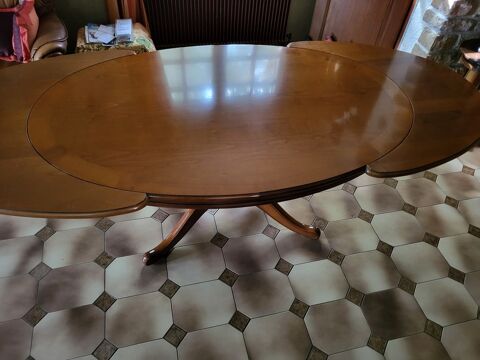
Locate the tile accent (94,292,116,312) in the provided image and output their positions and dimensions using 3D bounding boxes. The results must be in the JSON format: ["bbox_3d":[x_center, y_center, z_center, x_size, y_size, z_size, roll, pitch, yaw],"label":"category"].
[{"bbox_3d":[-0.610,0.556,1.633,0.070,0.010,0.070,26,50,18],"label":"tile accent"}]

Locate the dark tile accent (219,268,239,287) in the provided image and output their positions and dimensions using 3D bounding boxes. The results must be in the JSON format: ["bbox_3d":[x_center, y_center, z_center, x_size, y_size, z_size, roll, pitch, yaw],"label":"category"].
[{"bbox_3d":[-0.054,0.500,1.839,0.073,0.010,0.073,26,50,18],"label":"dark tile accent"}]

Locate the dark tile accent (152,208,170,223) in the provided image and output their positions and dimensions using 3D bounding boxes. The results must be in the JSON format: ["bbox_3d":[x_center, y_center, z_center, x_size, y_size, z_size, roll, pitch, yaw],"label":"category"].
[{"bbox_3d":[-0.457,0.208,2.071,0.073,0.010,0.073,26,50,18],"label":"dark tile accent"}]

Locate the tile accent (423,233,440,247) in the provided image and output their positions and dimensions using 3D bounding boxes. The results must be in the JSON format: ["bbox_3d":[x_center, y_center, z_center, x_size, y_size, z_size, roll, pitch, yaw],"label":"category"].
[{"bbox_3d":[1.063,0.336,1.998,0.070,0.010,0.070,26,50,18],"label":"tile accent"}]

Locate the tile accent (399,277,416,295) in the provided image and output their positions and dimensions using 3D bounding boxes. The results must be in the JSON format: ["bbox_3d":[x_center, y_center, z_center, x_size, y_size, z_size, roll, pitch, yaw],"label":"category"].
[{"bbox_3d":[0.856,0.542,1.849,0.070,0.010,0.070,26,50,18],"label":"tile accent"}]

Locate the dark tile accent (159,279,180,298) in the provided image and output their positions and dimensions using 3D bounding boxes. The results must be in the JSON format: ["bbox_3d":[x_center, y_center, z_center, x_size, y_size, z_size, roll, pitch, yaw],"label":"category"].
[{"bbox_3d":[-0.331,0.518,1.696,0.070,0.010,0.070,26,50,18],"label":"dark tile accent"}]

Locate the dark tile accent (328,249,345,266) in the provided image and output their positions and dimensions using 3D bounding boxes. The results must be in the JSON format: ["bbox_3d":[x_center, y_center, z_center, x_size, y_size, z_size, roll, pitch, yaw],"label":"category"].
[{"bbox_3d":[0.515,0.415,1.937,0.070,0.010,0.070,26,50,18],"label":"dark tile accent"}]

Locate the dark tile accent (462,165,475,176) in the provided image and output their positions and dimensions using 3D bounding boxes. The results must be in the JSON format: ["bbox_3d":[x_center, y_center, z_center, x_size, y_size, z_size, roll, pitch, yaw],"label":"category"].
[{"bbox_3d":[1.575,-0.060,2.486,0.070,0.010,0.070,26,50,18],"label":"dark tile accent"}]

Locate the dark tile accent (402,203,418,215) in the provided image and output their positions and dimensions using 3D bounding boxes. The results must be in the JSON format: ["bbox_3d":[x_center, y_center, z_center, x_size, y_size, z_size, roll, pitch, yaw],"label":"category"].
[{"bbox_3d":[1.010,0.177,2.140,0.070,0.010,0.070,26,50,18],"label":"dark tile accent"}]

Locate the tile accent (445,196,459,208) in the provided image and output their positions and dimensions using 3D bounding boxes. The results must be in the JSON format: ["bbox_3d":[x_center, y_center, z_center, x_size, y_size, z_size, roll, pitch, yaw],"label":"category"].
[{"bbox_3d":[1.355,0.141,2.310,0.073,0.010,0.073,26,50,18],"label":"tile accent"}]

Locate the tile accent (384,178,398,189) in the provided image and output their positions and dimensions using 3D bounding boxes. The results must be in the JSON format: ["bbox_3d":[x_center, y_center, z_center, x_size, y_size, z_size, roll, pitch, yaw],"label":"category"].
[{"bbox_3d":[1.002,0.020,2.389,0.073,0.010,0.073,26,50,18],"label":"tile accent"}]

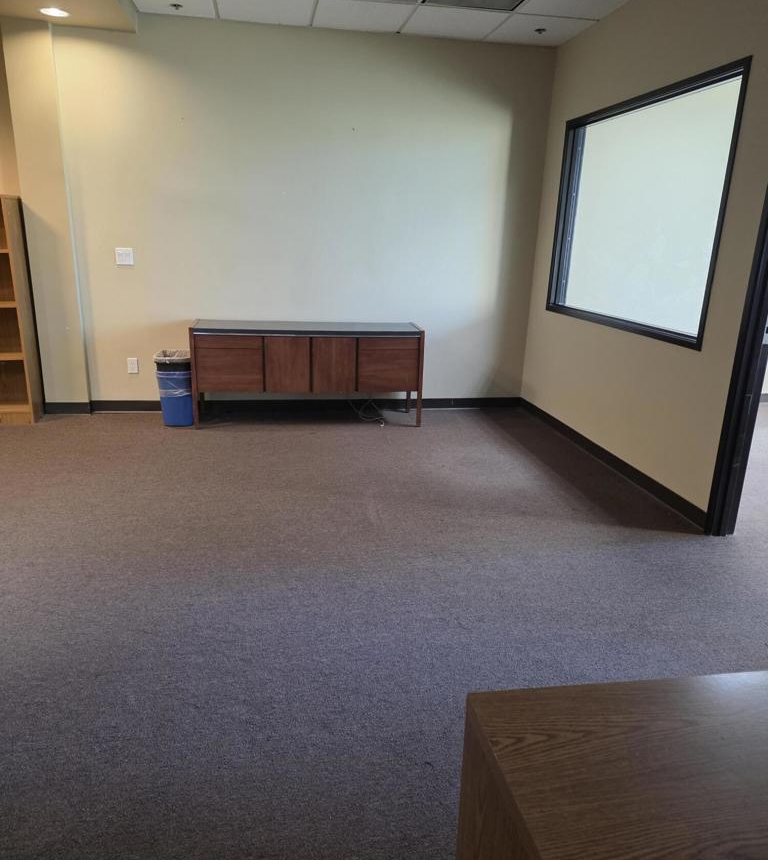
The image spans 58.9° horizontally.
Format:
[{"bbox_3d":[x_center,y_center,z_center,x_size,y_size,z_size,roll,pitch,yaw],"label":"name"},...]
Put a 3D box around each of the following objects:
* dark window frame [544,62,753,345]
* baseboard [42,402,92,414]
[{"bbox_3d":[1.466,-1.279,4.083,0.100,1.308,1.937,-1,16,-10],"label":"dark window frame"},{"bbox_3d":[-2.345,-0.160,5.033,0.310,0.098,0.015,-1,16,-10],"label":"baseboard"}]

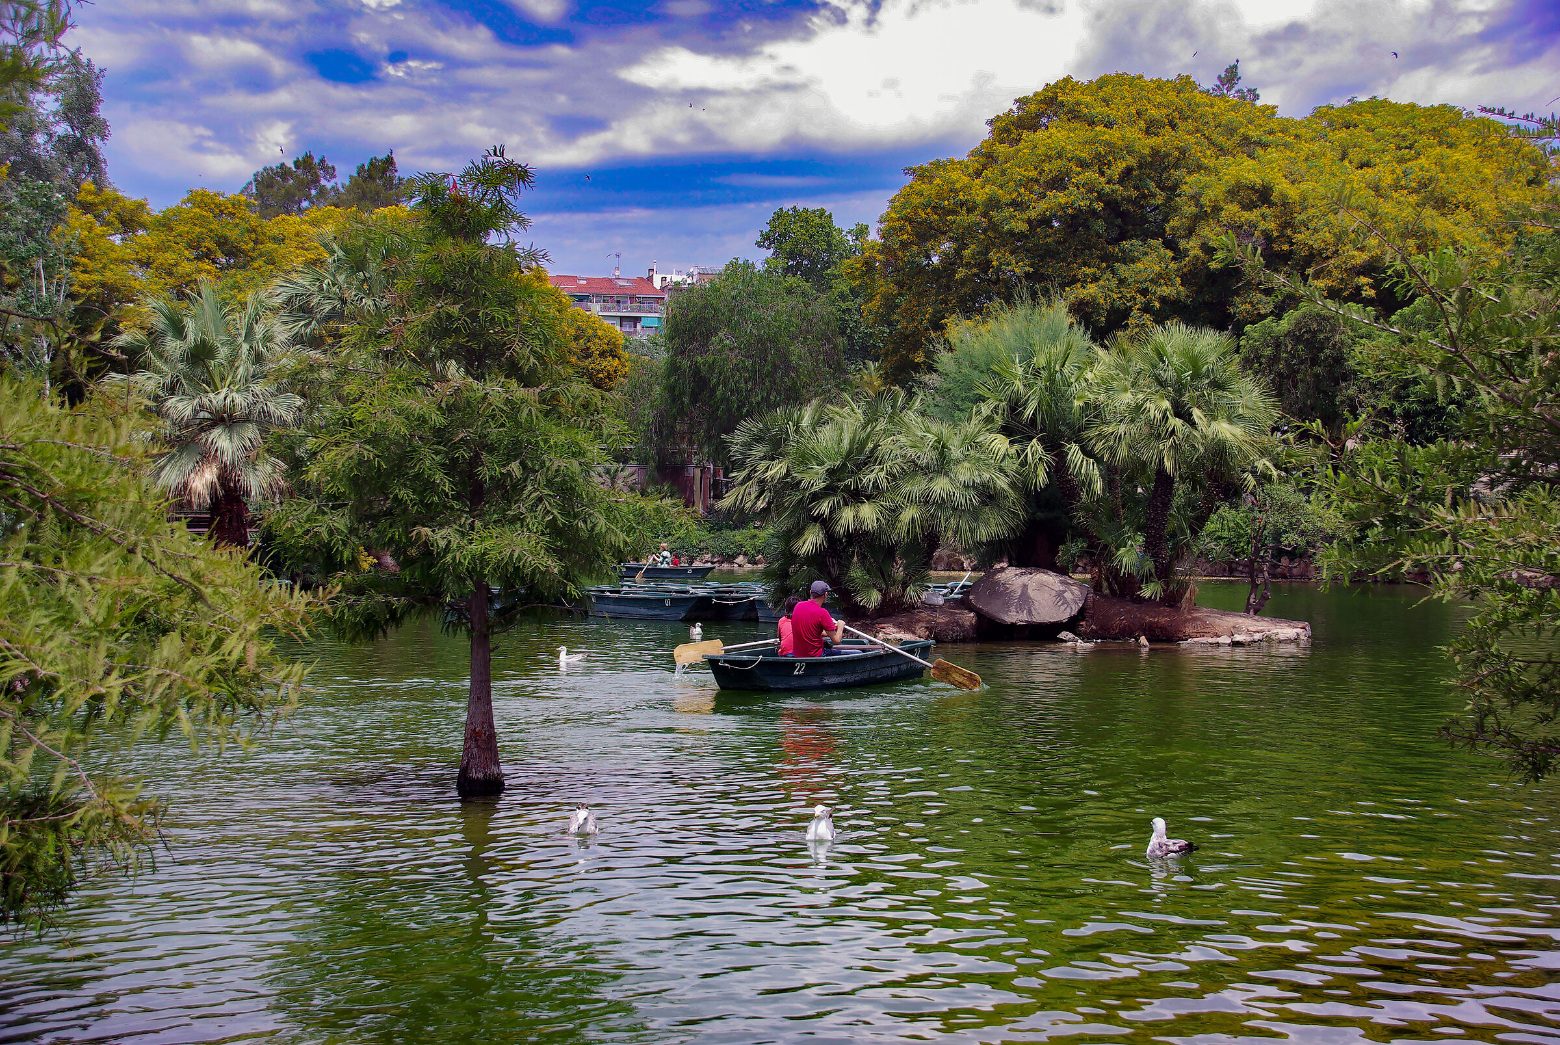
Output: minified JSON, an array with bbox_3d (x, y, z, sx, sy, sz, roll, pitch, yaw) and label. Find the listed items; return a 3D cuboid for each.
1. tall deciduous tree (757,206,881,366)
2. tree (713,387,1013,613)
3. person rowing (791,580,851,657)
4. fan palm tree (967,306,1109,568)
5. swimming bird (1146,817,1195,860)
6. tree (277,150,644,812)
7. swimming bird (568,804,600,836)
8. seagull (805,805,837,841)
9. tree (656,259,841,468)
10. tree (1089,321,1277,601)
[{"bbox_3d":[1.950,-6.800,90.000,6.600,14.600,6.600,0,0,0],"label":"tall deciduous tree"},{"bbox_3d":[1.406,-0.330,30.500,4.500,3.450,3.600,0,0,0],"label":"tree"},{"bbox_3d":[0.510,1.200,23.000,0.650,1.080,0.850,0,1,43],"label":"person rowing"},{"bbox_3d":[4.160,-1.180,32.000,2.300,4.500,2.300,0,0,0],"label":"fan palm tree"},{"bbox_3d":[2.270,1.830,11.650,0.400,0.240,0.180,0,1,-32],"label":"swimming bird"},{"bbox_3d":[-2.280,-0.340,13.800,2.500,4.450,2.450,0,0,0],"label":"tree"},{"bbox_3d":[-1.230,1.860,12.450,0.180,0.200,0.380,0,0,-3],"label":"swimming bird"},{"bbox_3d":[0.250,1.850,12.250,0.180,0.220,0.400,0,0,7],"label":"seagull"},{"bbox_3d":[-1.120,-4.400,72.000,6.800,10.000,6.600,0,0,0],"label":"tree"},{"bbox_3d":[6.160,-0.940,30.500,2.850,4.250,2.750,0,0,0],"label":"tree"}]

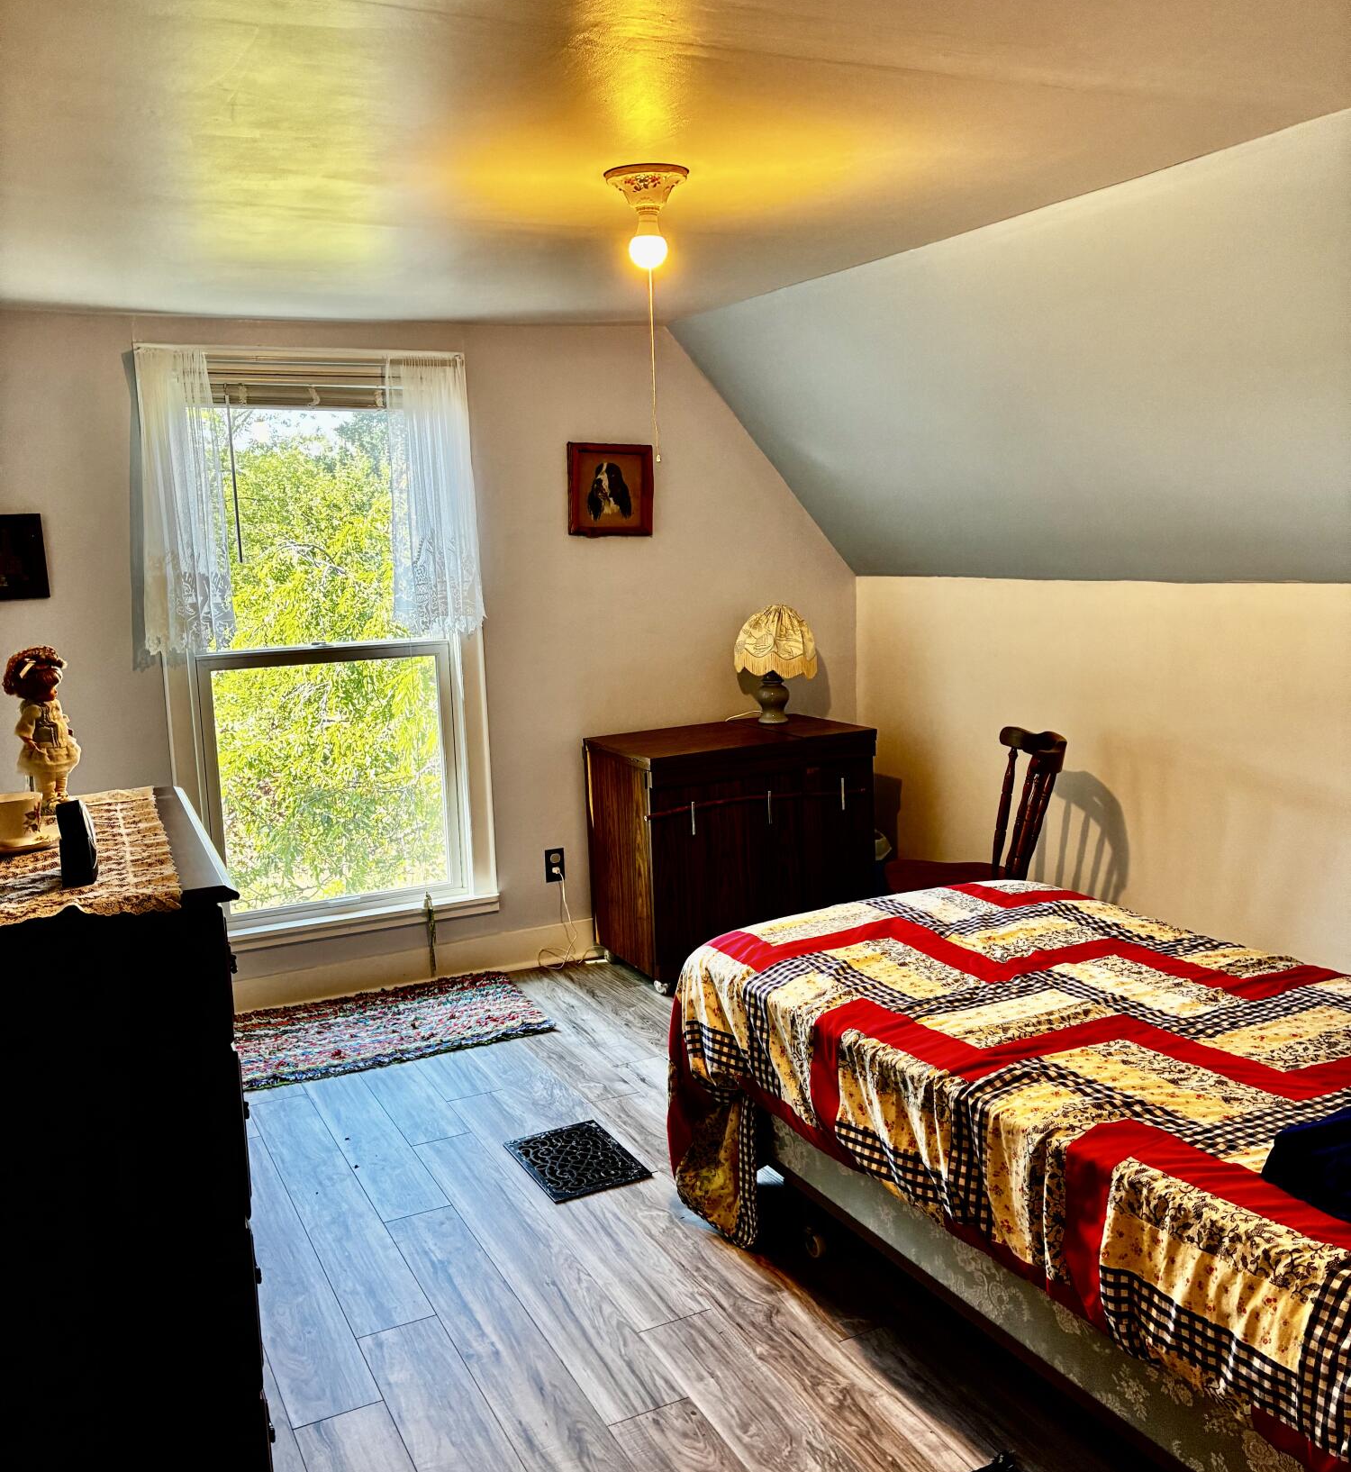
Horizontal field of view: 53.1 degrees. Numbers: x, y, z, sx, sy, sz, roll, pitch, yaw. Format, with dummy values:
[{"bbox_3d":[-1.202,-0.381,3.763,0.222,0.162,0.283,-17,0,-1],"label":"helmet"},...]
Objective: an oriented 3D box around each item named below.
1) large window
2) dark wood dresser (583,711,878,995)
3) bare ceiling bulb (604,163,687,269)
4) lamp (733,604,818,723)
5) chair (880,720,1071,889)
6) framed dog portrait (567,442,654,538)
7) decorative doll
[{"bbox_3d":[-1.077,-0.268,4.252,1.006,1.845,0.120,-6,10,-25],"label":"large window"},{"bbox_3d":[0.202,0.376,4.632,0.866,0.770,0.471,-6,10,-28],"label":"dark wood dresser"},{"bbox_3d":[-0.052,-0.987,2.591,0.160,0.176,0.160,-2,9,0],"label":"bare ceiling bulb"},{"bbox_3d":[0.354,-0.257,4.782,0.295,0.419,0.295,-2,9,0],"label":"lamp"},{"bbox_3d":[0.825,0.428,3.879,0.670,0.860,0.460,-4,9,-15],"label":"chair"},{"bbox_3d":[-0.213,-0.834,4.600,0.312,0.312,0.025,-6,10,-25],"label":"framed dog portrait"},{"bbox_3d":[-0.988,-0.011,2.114,0.112,0.261,0.110,-3,9,-9],"label":"decorative doll"}]

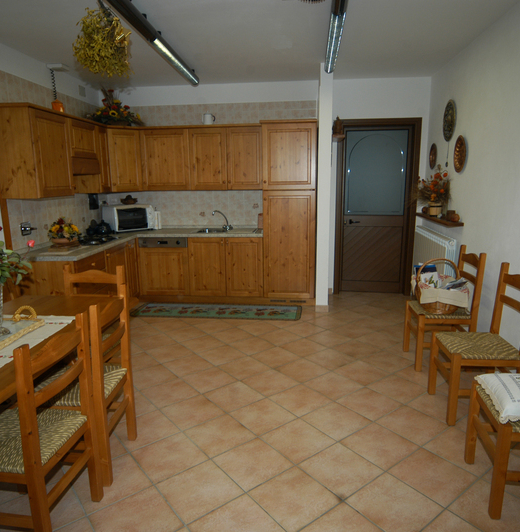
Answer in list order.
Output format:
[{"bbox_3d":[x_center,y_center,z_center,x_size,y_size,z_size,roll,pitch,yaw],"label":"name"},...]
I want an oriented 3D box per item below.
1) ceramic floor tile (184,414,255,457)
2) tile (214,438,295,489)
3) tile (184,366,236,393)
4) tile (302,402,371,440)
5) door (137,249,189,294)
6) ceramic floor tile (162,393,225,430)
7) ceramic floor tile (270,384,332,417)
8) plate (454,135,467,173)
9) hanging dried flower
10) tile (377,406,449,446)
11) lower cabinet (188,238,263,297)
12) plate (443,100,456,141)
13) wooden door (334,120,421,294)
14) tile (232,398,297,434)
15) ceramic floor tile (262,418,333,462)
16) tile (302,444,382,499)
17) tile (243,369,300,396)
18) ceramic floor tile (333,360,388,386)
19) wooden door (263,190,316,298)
[{"bbox_3d":[-0.242,1.003,2.378,0.326,0.010,0.326,-9,13,-37],"label":"ceramic floor tile"},{"bbox_3d":[-0.033,0.991,2.004,0.300,0.010,0.300,-9,13,-37],"label":"tile"},{"bbox_3d":[-0.363,0.827,2.897,0.300,0.010,0.300,-9,13,-37],"label":"tile"},{"bbox_3d":[0.451,0.919,2.370,0.300,0.010,0.300,-9,13,-37],"label":"tile"},{"bbox_3d":[-1.175,0.067,4.859,0.611,0.580,0.022,1,11,7],"label":"door"},{"bbox_3d":[-0.443,0.960,2.633,0.326,0.010,0.326,-9,13,-37],"label":"ceramic floor tile"},{"bbox_3d":[0.264,0.879,2.628,0.303,0.010,0.303,-9,14,-37],"label":"ceramic floor tile"},{"bbox_3d":[1.817,-1.015,3.623,0.050,0.330,0.330,1,11,8],"label":"plate"},{"bbox_3d":[-0.917,-1.309,2.320,0.335,0.380,0.320,-1,11,0],"label":"hanging dried flower"},{"bbox_3d":[0.934,0.976,2.461,0.326,0.010,0.326,-9,13,-37],"label":"tile"},{"bbox_3d":[-0.381,-0.037,5.009,0.901,0.710,0.570,1,11,7],"label":"lower cabinet"},{"bbox_3d":[1.824,-1.404,3.854,0.030,0.380,0.370,1,11,9],"label":"plate"},{"bbox_3d":[1.462,-0.693,5.027,0.950,2.170,0.100,1,11,6],"label":"wooden door"},{"bbox_3d":[0.016,0.965,2.576,0.326,0.010,0.326,-9,13,-37],"label":"tile"},{"bbox_3d":[0.208,0.961,2.209,0.303,0.010,0.303,-9,14,-37],"label":"ceramic floor tile"},{"bbox_3d":[0.396,1.003,1.976,0.303,0.010,0.303,-9,14,-37],"label":"tile"},{"bbox_3d":[0.074,0.885,3.027,0.326,0.010,0.326,-9,13,-37],"label":"tile"},{"bbox_3d":[0.764,0.801,2.996,0.303,0.010,0.303,-9,14,-37],"label":"ceramic floor tile"},{"bbox_3d":[0.333,-0.237,4.598,0.599,1.241,0.022,1,11,7],"label":"wooden door"}]

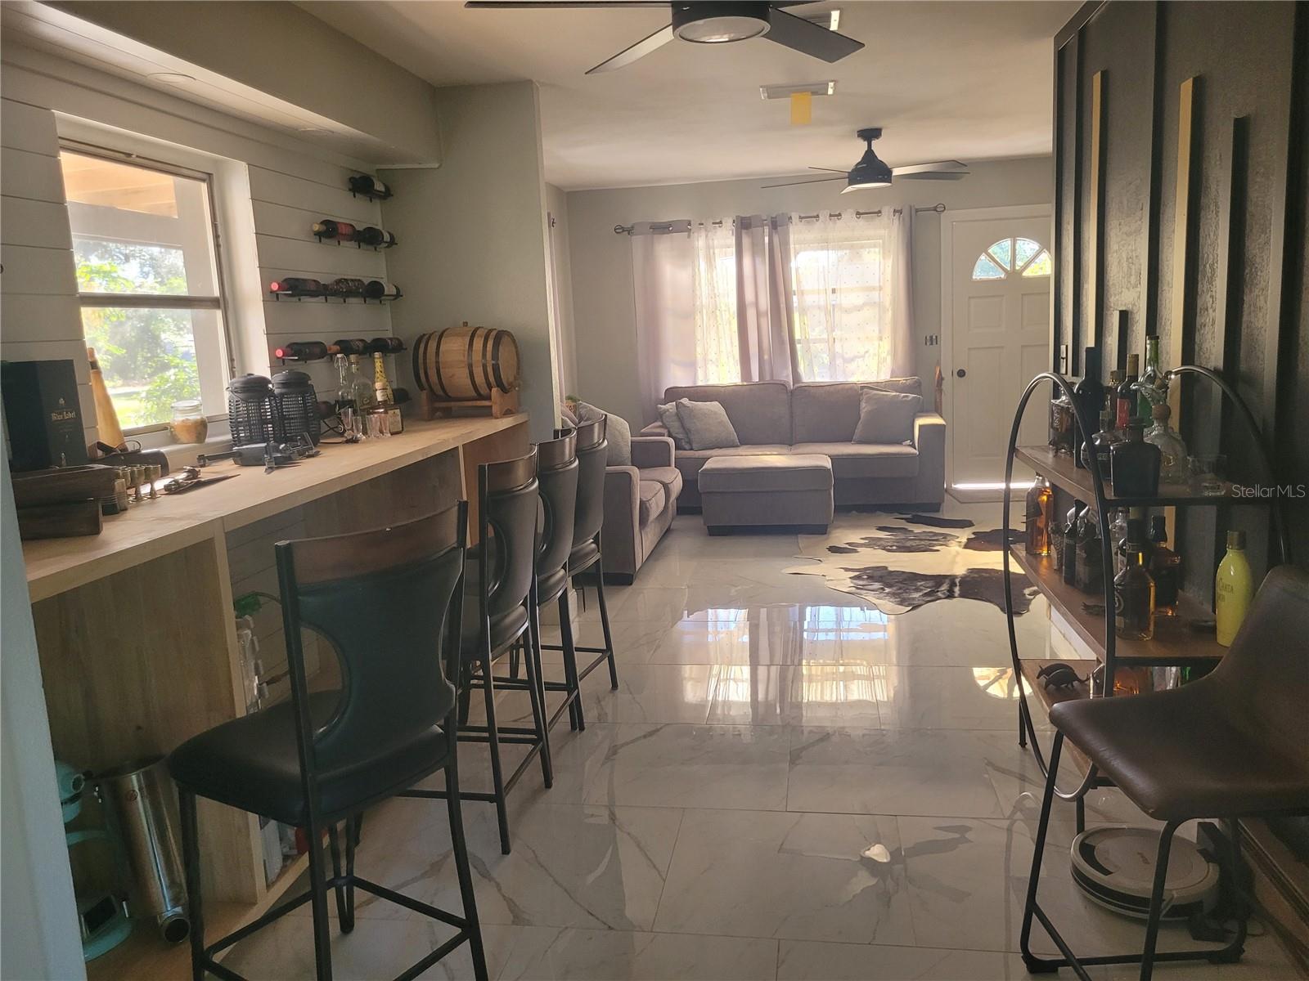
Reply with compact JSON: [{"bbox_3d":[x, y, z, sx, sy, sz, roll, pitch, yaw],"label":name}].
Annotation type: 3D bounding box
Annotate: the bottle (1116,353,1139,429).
[{"bbox_3d":[1.417,-0.260,2.946,0.070,0.296,0.070,-1,10,9],"label":"bottle"}]

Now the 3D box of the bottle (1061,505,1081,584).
[{"bbox_3d":[1.183,0.151,2.794,0.060,0.217,0.060,-3,9,-2],"label":"bottle"}]

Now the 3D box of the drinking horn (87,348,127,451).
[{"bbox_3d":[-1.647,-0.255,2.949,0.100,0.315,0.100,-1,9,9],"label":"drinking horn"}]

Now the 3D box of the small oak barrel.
[{"bbox_3d":[-0.890,-0.621,4.682,0.435,0.362,0.335,-1,10,11],"label":"small oak barrel"}]

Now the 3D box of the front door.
[{"bbox_3d":[2.715,-1.031,7.454,0.970,2.070,0.100,-1,10,9],"label":"front door"}]

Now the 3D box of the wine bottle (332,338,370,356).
[{"bbox_3d":[-1.303,-0.603,4.167,0.075,0.075,0.295,-1,10,9],"label":"wine bottle"}]

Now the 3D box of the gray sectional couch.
[{"bbox_3d":[1.010,-0.338,7.376,2.170,0.900,0.880,-1,10,9],"label":"gray sectional couch"}]

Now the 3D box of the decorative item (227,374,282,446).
[{"bbox_3d":[-1.360,-0.251,3.354,0.182,0.283,0.178,-1,10,9],"label":"decorative item"}]

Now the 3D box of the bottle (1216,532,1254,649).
[{"bbox_3d":[1.300,0.216,2.203,0.080,0.258,0.080,-7,10,-22],"label":"bottle"}]

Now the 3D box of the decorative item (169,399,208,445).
[{"bbox_3d":[-1.490,-0.220,3.133,0.105,0.132,0.105,-1,10,9],"label":"decorative item"}]

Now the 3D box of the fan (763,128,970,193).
[{"bbox_3d":[1.291,-1.970,5.870,1.270,0.350,1.240,-1,10,9],"label":"fan"}]

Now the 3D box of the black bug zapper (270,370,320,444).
[{"bbox_3d":[-1.288,-0.288,3.475,0.175,0.276,0.175,-6,10,-20],"label":"black bug zapper"}]

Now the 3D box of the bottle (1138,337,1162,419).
[{"bbox_3d":[1.416,-0.261,2.779,0.074,0.338,0.074,-3,9,-2],"label":"bottle"}]

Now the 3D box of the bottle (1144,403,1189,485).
[{"bbox_3d":[1.254,-0.123,2.408,0.105,0.192,0.090,1,10,21],"label":"bottle"}]

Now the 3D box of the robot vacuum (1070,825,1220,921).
[{"bbox_3d":[1.182,0.921,2.382,0.318,0.080,0.318,-2,10,4],"label":"robot vacuum"}]

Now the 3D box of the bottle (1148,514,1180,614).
[{"bbox_3d":[1.296,0.187,2.497,0.080,0.248,0.080,3,11,30],"label":"bottle"}]

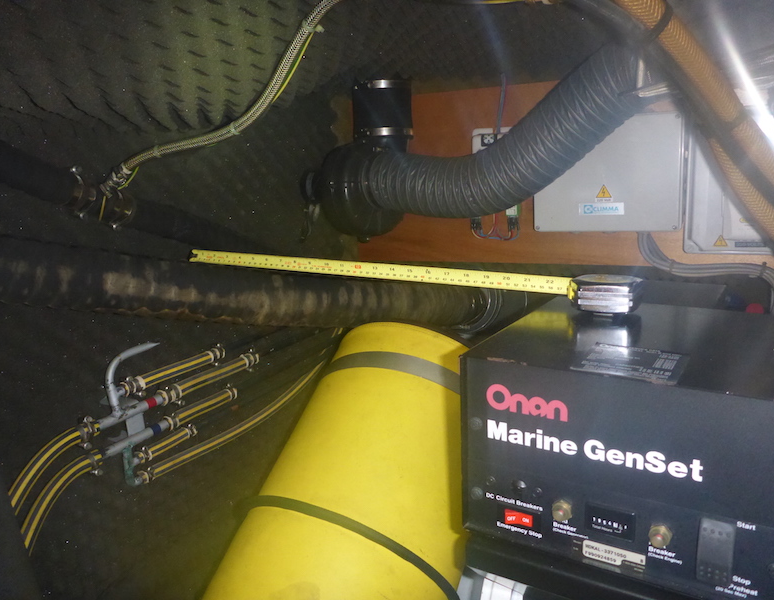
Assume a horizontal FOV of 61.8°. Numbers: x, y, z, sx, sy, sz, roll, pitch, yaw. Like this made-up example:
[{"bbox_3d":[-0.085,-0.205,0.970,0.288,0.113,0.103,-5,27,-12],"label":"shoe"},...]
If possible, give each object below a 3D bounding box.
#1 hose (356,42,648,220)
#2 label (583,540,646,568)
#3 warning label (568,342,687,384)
[{"bbox_3d":[0.167,-0.251,1.025,0.475,0.243,0.140,5,14,32],"label":"hose"},{"bbox_3d":[0.175,0.198,0.500,0.047,0.015,0.001,5,14,32],"label":"label"},{"bbox_3d":[0.192,0.048,0.507,0.076,0.001,0.079,5,14,32],"label":"warning label"}]

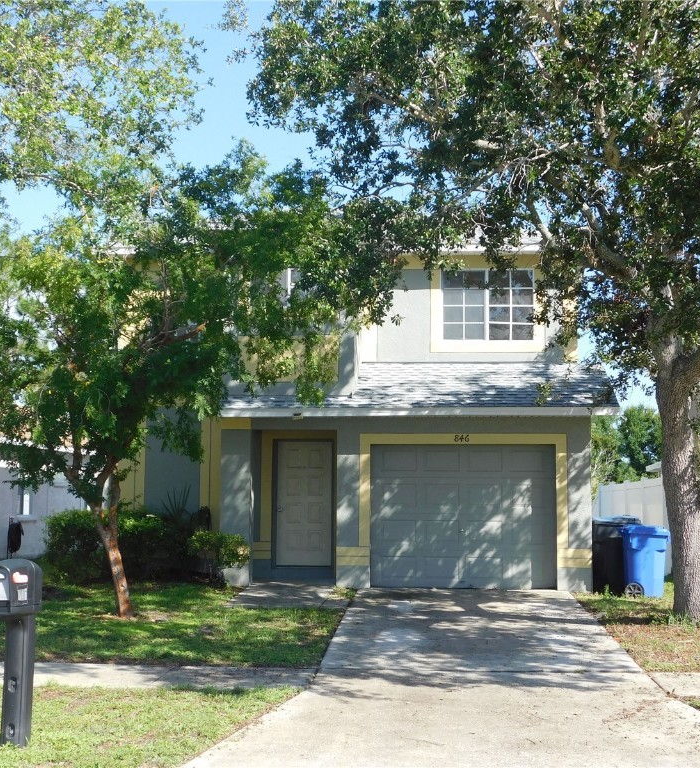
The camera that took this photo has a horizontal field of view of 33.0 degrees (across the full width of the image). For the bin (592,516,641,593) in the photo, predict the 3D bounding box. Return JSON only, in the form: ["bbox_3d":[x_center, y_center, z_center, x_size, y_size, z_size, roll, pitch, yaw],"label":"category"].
[{"bbox_3d":[4.023,2.564,18.000,0.760,1.140,0.640,0,-5,5],"label":"bin"}]

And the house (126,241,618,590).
[{"bbox_3d":[0.134,0.056,22.945,8.250,6.900,11.050,0,-5,5],"label":"house"}]

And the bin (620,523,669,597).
[{"bbox_3d":[4.340,2.559,17.350,0.670,1.060,0.580,0,-5,5],"label":"bin"}]

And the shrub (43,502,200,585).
[{"bbox_3d":[-3.565,2.570,18.968,2.400,1.280,1.250,0,-5,5],"label":"shrub"}]

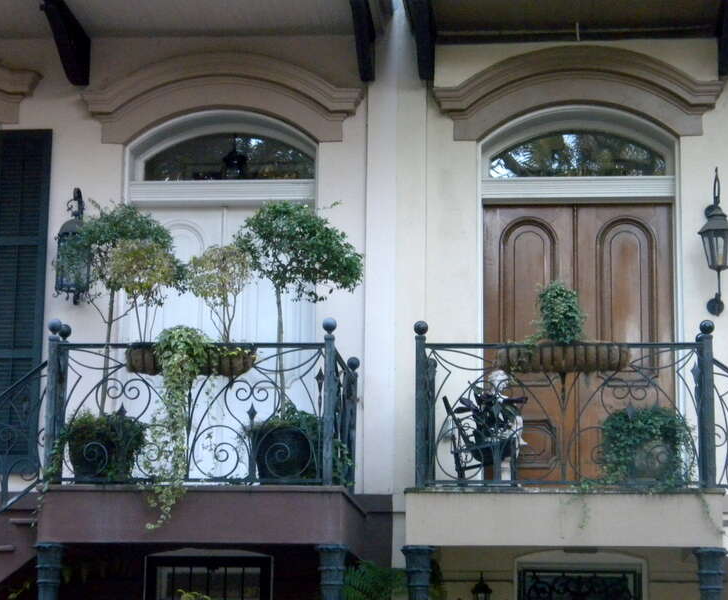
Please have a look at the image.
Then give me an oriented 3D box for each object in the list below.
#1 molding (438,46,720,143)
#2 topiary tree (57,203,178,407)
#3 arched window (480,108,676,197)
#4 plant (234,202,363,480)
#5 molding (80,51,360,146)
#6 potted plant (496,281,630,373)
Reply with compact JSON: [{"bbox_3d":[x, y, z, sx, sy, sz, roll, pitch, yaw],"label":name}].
[{"bbox_3d":[1.641,-1.588,15.064,2.185,0.659,0.270,0,-12,5],"label":"molding"},{"bbox_3d":[-1.753,0.038,13.962,0.911,1.538,0.800,0,-12,5],"label":"topiary tree"},{"bbox_3d":[1.650,-1.111,15.230,1.483,0.734,0.250,0,-12,5],"label":"arched window"},{"bbox_3d":[-0.460,0.321,13.726,0.902,2.069,0.800,0,-12,5],"label":"plant"},{"bbox_3d":[-1.099,-1.569,15.325,2.153,0.641,0.270,0,-12,5],"label":"molding"},{"bbox_3d":[1.324,0.176,13.050,0.885,0.622,0.320,0,-12,5],"label":"potted plant"}]

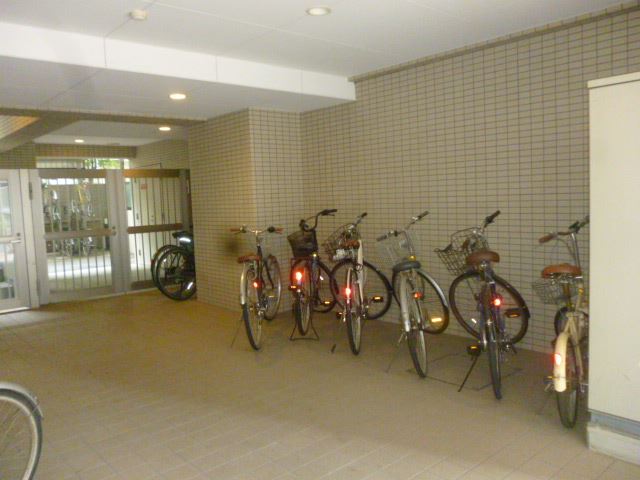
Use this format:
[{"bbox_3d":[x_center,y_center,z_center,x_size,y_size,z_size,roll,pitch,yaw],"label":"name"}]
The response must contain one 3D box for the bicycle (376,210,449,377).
[{"bbox_3d":[0.732,0.380,4.242,0.600,1.110,1.700,-1,5,15],"label":"bicycle"}]

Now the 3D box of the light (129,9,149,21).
[{"bbox_3d":[-1.117,-1.388,3.187,0.110,0.040,0.110,-7,7,-42],"label":"light"}]

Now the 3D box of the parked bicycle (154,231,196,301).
[{"bbox_3d":[-1.569,0.236,7.292,0.560,1.040,1.750,1,6,36],"label":"parked bicycle"}]

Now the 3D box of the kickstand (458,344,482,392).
[{"bbox_3d":[0.990,0.849,3.394,0.170,0.310,0.080,-1,6,19],"label":"kickstand"}]

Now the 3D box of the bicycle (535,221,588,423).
[{"bbox_3d":[1.557,0.427,3.237,0.580,1.130,1.480,1,6,35],"label":"bicycle"}]

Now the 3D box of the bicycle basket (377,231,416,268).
[{"bbox_3d":[0.728,0.087,4.652,0.330,0.250,0.280,-31,5,-28],"label":"bicycle basket"}]

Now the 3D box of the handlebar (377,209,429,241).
[{"bbox_3d":[0.742,-0.106,4.498,0.580,0.110,0.160,-31,5,-28],"label":"handlebar"}]

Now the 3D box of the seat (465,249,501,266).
[{"bbox_3d":[1.109,0.125,3.446,0.210,0.105,0.260,-4,5,19],"label":"seat"}]

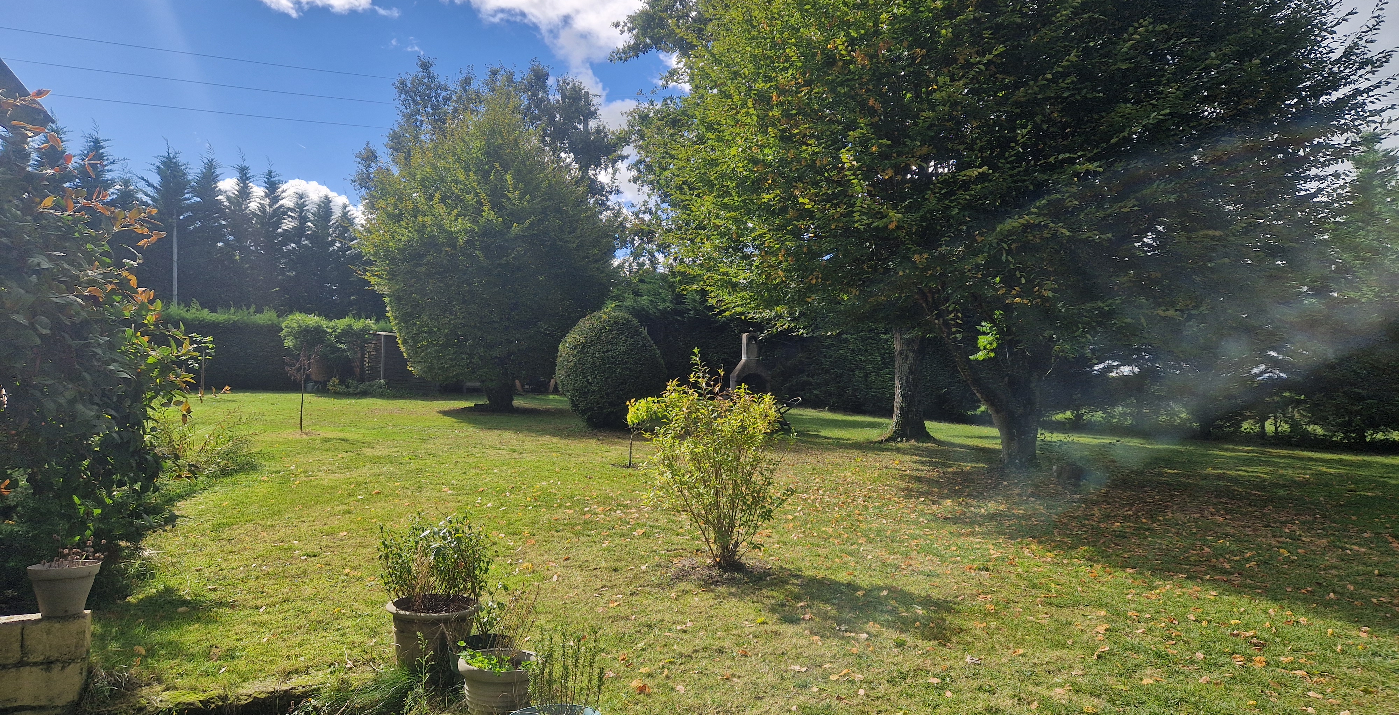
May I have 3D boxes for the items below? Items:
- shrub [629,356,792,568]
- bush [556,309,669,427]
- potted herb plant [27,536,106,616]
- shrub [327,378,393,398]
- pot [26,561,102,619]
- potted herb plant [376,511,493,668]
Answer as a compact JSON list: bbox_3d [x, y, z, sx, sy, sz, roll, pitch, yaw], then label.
[{"bbox_3d":[0.120,0.682,6.200,1.020,1.385,1.000,0,-1,0],"label":"shrub"},{"bbox_3d":[-1.590,0.168,16.800,2.000,2.094,2.000,0,-1,0],"label":"bush"},{"bbox_3d":[-2.648,0.906,3.880,0.260,0.319,0.260,0,-1,0],"label":"potted herb plant"},{"bbox_3d":[-9.310,0.810,25.500,1.850,0.510,1.100,0,-1,0],"label":"shrub"},{"bbox_3d":[-2.651,0.963,3.880,0.250,0.214,0.250,0,-1,0],"label":"pot"},{"bbox_3d":[-1.238,1.082,4.360,0.520,0.682,0.490,0,-1,0],"label":"potted herb plant"}]

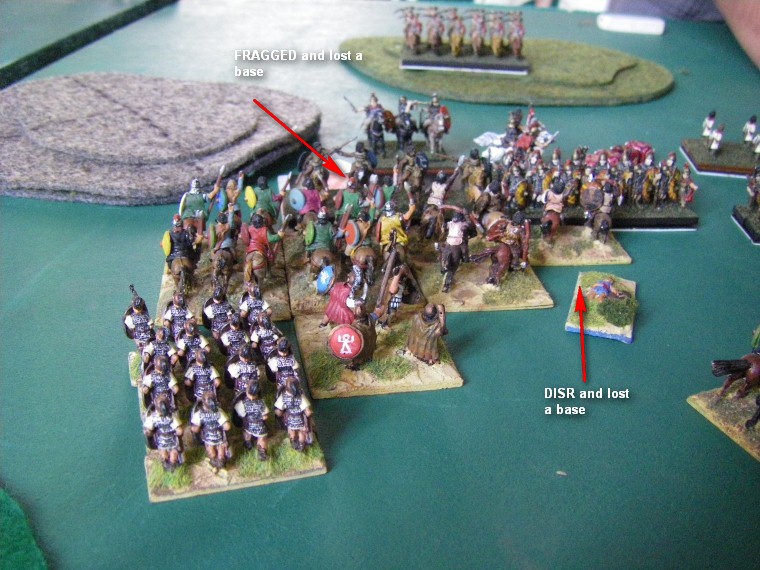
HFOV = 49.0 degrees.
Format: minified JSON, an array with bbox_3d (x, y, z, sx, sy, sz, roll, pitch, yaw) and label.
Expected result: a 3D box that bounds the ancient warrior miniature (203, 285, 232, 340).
[{"bbox_3d":[-0.044,0.009,0.227,0.008,0.019,0.008,-6,32,-14],"label":"ancient warrior miniature"}]

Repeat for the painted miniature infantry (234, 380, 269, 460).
[{"bbox_3d":[-0.029,0.030,0.193,0.008,0.019,0.008,-6,32,-14],"label":"painted miniature infantry"}]

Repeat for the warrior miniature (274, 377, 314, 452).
[{"bbox_3d":[-0.020,0.029,0.193,0.009,0.020,0.008,-6,29,-15],"label":"warrior miniature"}]

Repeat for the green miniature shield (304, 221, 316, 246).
[{"bbox_3d":[-0.021,-0.016,0.257,0.002,0.008,0.007,-6,29,-14],"label":"green miniature shield"}]

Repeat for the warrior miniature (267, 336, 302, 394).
[{"bbox_3d":[-0.024,0.021,0.208,0.008,0.019,0.008,-6,32,-14],"label":"warrior miniature"}]

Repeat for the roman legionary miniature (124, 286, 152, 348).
[{"bbox_3d":[-0.063,0.011,0.221,0.008,0.020,0.008,-6,32,-14],"label":"roman legionary miniature"}]

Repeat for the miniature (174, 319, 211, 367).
[{"bbox_3d":[-0.048,0.018,0.214,0.009,0.019,0.008,-7,30,-14],"label":"miniature"}]

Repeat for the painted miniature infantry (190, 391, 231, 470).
[{"bbox_3d":[-0.038,0.032,0.189,0.009,0.019,0.008,-7,30,-14],"label":"painted miniature infantry"}]

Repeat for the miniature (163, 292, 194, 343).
[{"bbox_3d":[-0.054,0.010,0.227,0.009,0.020,0.008,-6,29,-15],"label":"miniature"}]

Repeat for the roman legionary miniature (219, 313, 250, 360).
[{"bbox_3d":[-0.038,0.016,0.218,0.009,0.020,0.008,-6,29,-15],"label":"roman legionary miniature"}]

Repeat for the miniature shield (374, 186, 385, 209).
[{"bbox_3d":[0.000,-0.030,0.290,0.002,0.007,0.007,-4,29,-12],"label":"miniature shield"}]

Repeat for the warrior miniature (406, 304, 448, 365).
[{"bbox_3d":[0.013,0.012,0.230,0.011,0.017,0.009,-14,32,-26],"label":"warrior miniature"}]

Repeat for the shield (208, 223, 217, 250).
[{"bbox_3d":[-0.051,-0.015,0.252,0.002,0.008,0.007,-6,29,-14],"label":"shield"}]

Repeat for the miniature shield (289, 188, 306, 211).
[{"bbox_3d":[-0.028,-0.029,0.279,0.008,0.008,0.002,26,25,33],"label":"miniature shield"}]

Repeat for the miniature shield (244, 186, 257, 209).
[{"bbox_3d":[-0.044,-0.030,0.284,0.002,0.008,0.008,-11,31,-34],"label":"miniature shield"}]

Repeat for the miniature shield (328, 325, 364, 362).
[{"bbox_3d":[-0.009,0.015,0.221,0.009,0.009,0.002,2,-2,-2],"label":"miniature shield"}]

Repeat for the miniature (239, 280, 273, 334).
[{"bbox_3d":[-0.034,0.008,0.230,0.008,0.019,0.008,-6,32,-14],"label":"miniature"}]

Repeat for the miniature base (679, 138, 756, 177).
[{"bbox_3d":[0.166,-0.059,0.393,0.040,0.004,0.038,5,28,6],"label":"miniature base"}]

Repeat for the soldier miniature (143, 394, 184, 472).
[{"bbox_3d":[-0.048,0.033,0.187,0.009,0.019,0.008,-7,30,-14],"label":"soldier miniature"}]

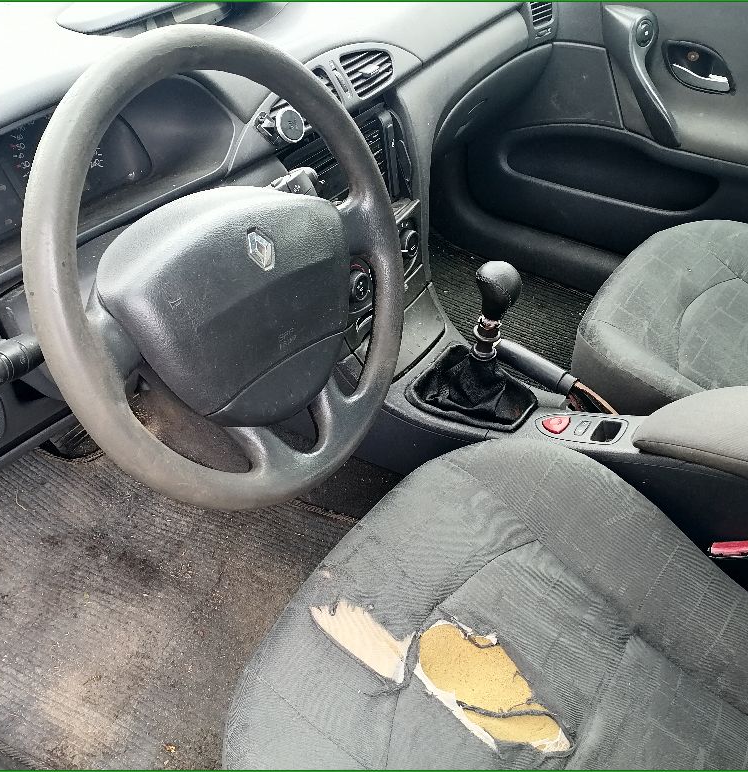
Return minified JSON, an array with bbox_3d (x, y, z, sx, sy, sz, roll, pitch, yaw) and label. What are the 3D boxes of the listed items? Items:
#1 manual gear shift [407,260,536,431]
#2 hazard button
[{"bbox_3d":[0.138,-0.070,0.949,0.148,0.200,0.128,23,43,24],"label":"manual gear shift"},{"bbox_3d":[0.224,0.047,0.959,0.029,0.009,0.037,12,38,32],"label":"hazard button"}]

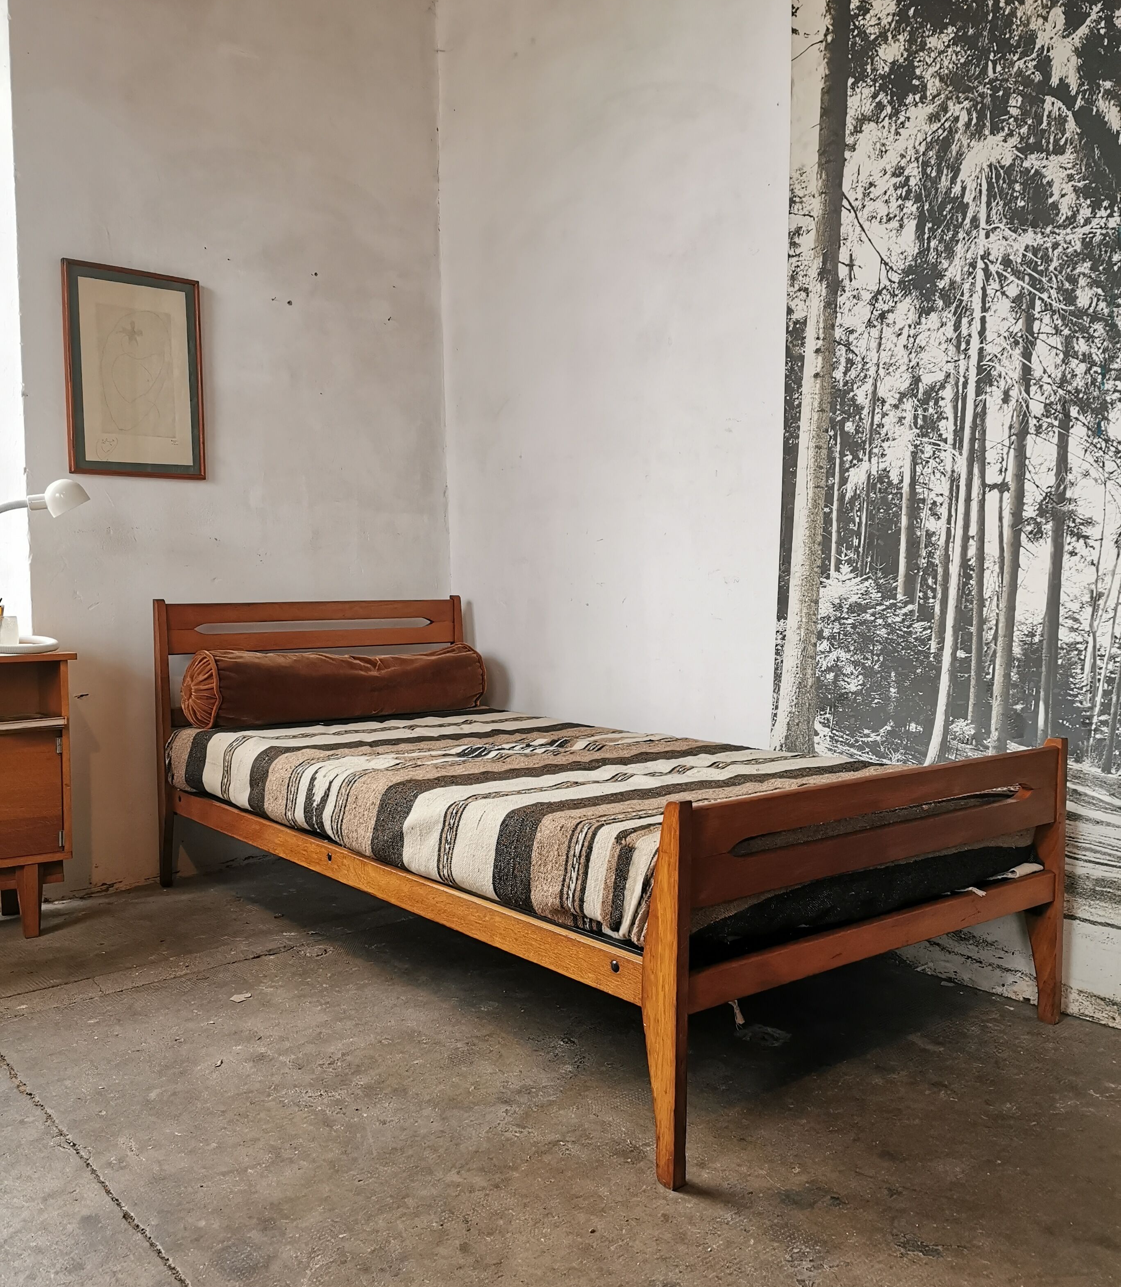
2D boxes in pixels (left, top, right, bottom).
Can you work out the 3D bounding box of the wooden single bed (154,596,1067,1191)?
[{"bbox_3d":[-0.086,0.287,2.613,0.960,0.760,2.020,-2,4,-38],"label":"wooden single bed"}]

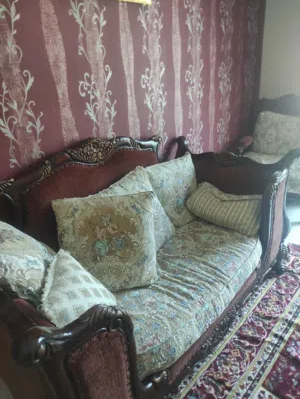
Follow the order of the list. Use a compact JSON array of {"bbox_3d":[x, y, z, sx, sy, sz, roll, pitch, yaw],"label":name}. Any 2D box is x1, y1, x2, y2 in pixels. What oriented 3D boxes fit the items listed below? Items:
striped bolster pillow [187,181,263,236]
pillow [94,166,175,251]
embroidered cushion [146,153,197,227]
[{"bbox_3d":[0.513,0.046,1.975,0.500,0.260,0.150,15,6,40],"label":"striped bolster pillow"},{"bbox_3d":[-0.064,0.112,1.627,0.140,0.470,0.470,-17,16,38],"label":"pillow"},{"bbox_3d":[0.117,-0.016,1.879,0.465,0.465,0.140,-20,19,-30],"label":"embroidered cushion"}]

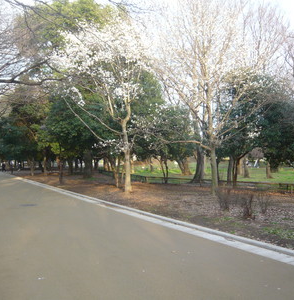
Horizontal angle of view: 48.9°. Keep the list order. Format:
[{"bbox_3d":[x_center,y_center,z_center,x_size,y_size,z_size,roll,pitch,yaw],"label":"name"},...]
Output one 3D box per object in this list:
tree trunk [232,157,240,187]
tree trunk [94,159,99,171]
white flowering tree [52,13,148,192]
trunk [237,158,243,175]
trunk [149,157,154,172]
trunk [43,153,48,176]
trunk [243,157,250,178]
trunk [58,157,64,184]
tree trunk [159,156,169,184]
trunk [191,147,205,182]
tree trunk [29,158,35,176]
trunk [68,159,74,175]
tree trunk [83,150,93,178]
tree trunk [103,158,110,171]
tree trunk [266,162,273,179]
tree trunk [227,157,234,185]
[{"bbox_3d":[5.606,1.363,20.679,0.443,1.900,0.377,0,-2,0],"label":"tree trunk"},{"bbox_3d":[-8.586,2.465,55.000,0.850,2.040,0.850,0,-2,0],"label":"tree trunk"},{"bbox_3d":[-2.400,-2.349,16.700,5.000,9.086,4.600,0,-2,0],"label":"white flowering tree"},{"bbox_3d":[11.561,2.040,40.000,0.680,1.978,0.680,0,-2,0],"label":"trunk"},{"bbox_3d":[0.668,2.151,48.000,0.550,2.374,0.550,0,-2,0],"label":"trunk"},{"bbox_3d":[-11.543,1.622,37.007,0.409,2.673,0.409,0,-2,0],"label":"trunk"},{"bbox_3d":[9.699,1.692,31.780,0.536,2.115,0.509,0,-2,0],"label":"trunk"},{"bbox_3d":[-5.936,1.475,22.200,0.330,1.784,0.330,0,-2,0],"label":"trunk"},{"bbox_3d":[1.233,1.431,23.016,0.634,1.945,0.444,0,-2,0],"label":"tree trunk"},{"bbox_3d":[3.924,1.106,25.055,1.029,2.743,0.874,0,-2,0],"label":"trunk"},{"bbox_3d":[-12.924,1.953,36.779,0.564,1.987,0.564,0,-2,0],"label":"tree trunk"},{"bbox_3d":[-9.491,2.073,40.423,0.620,2.035,0.620,0,-2,0],"label":"trunk"},{"bbox_3d":[-5.703,1.400,31.958,0.926,2.700,0.926,0,-2,0],"label":"tree trunk"},{"bbox_3d":[-6.510,2.331,52.000,0.850,1.929,0.800,0,-2,0],"label":"tree trunk"},{"bbox_3d":[11.739,1.964,31.000,0.650,1.533,0.620,0,-2,0],"label":"tree trunk"},{"bbox_3d":[5.627,1.381,21.800,0.360,1.887,0.360,0,-2,0],"label":"tree trunk"}]

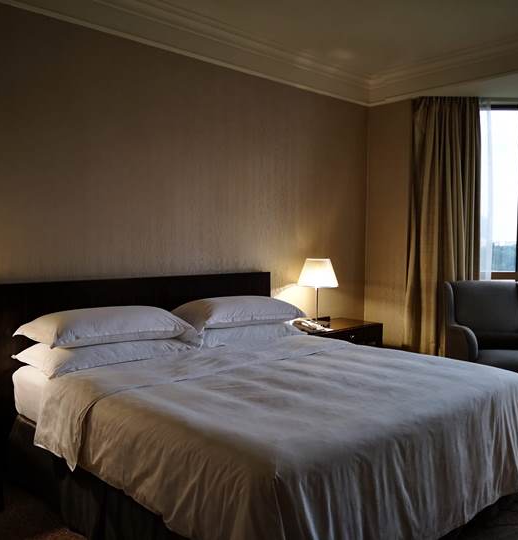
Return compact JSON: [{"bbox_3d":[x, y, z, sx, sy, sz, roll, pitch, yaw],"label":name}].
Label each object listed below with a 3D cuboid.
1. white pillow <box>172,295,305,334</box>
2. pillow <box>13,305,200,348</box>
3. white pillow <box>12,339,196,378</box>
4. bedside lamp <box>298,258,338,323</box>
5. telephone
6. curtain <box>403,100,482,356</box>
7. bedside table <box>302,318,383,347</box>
[{"bbox_3d":[-0.151,0.272,3.783,0.914,0.171,0.546,-2,4,-43],"label":"white pillow"},{"bbox_3d":[-0.836,0.297,3.149,0.902,0.171,0.546,-2,4,-43],"label":"pillow"},{"bbox_3d":[-0.832,0.446,3.170,0.927,0.152,0.533,-2,4,-43],"label":"white pillow"},{"bbox_3d":[0.491,0.190,4.695,0.348,0.561,0.348,0,3,0],"label":"bedside lamp"},{"bbox_3d":[0.415,0.442,4.435,0.230,0.085,0.200,2,3,30],"label":"telephone"},{"bbox_3d":[1.640,-0.244,5.047,0.660,2.560,0.180,0,3,2],"label":"curtain"},{"bbox_3d":[0.608,0.760,4.713,0.876,0.591,0.457,-2,4,-43],"label":"bedside table"}]

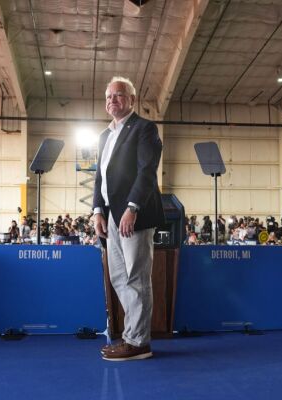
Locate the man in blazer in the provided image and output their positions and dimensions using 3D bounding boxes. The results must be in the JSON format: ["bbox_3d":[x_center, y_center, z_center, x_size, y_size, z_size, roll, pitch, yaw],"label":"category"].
[{"bbox_3d":[-0.082,0.089,3.618,0.360,1.770,0.520,3,-5,-34],"label":"man in blazer"}]

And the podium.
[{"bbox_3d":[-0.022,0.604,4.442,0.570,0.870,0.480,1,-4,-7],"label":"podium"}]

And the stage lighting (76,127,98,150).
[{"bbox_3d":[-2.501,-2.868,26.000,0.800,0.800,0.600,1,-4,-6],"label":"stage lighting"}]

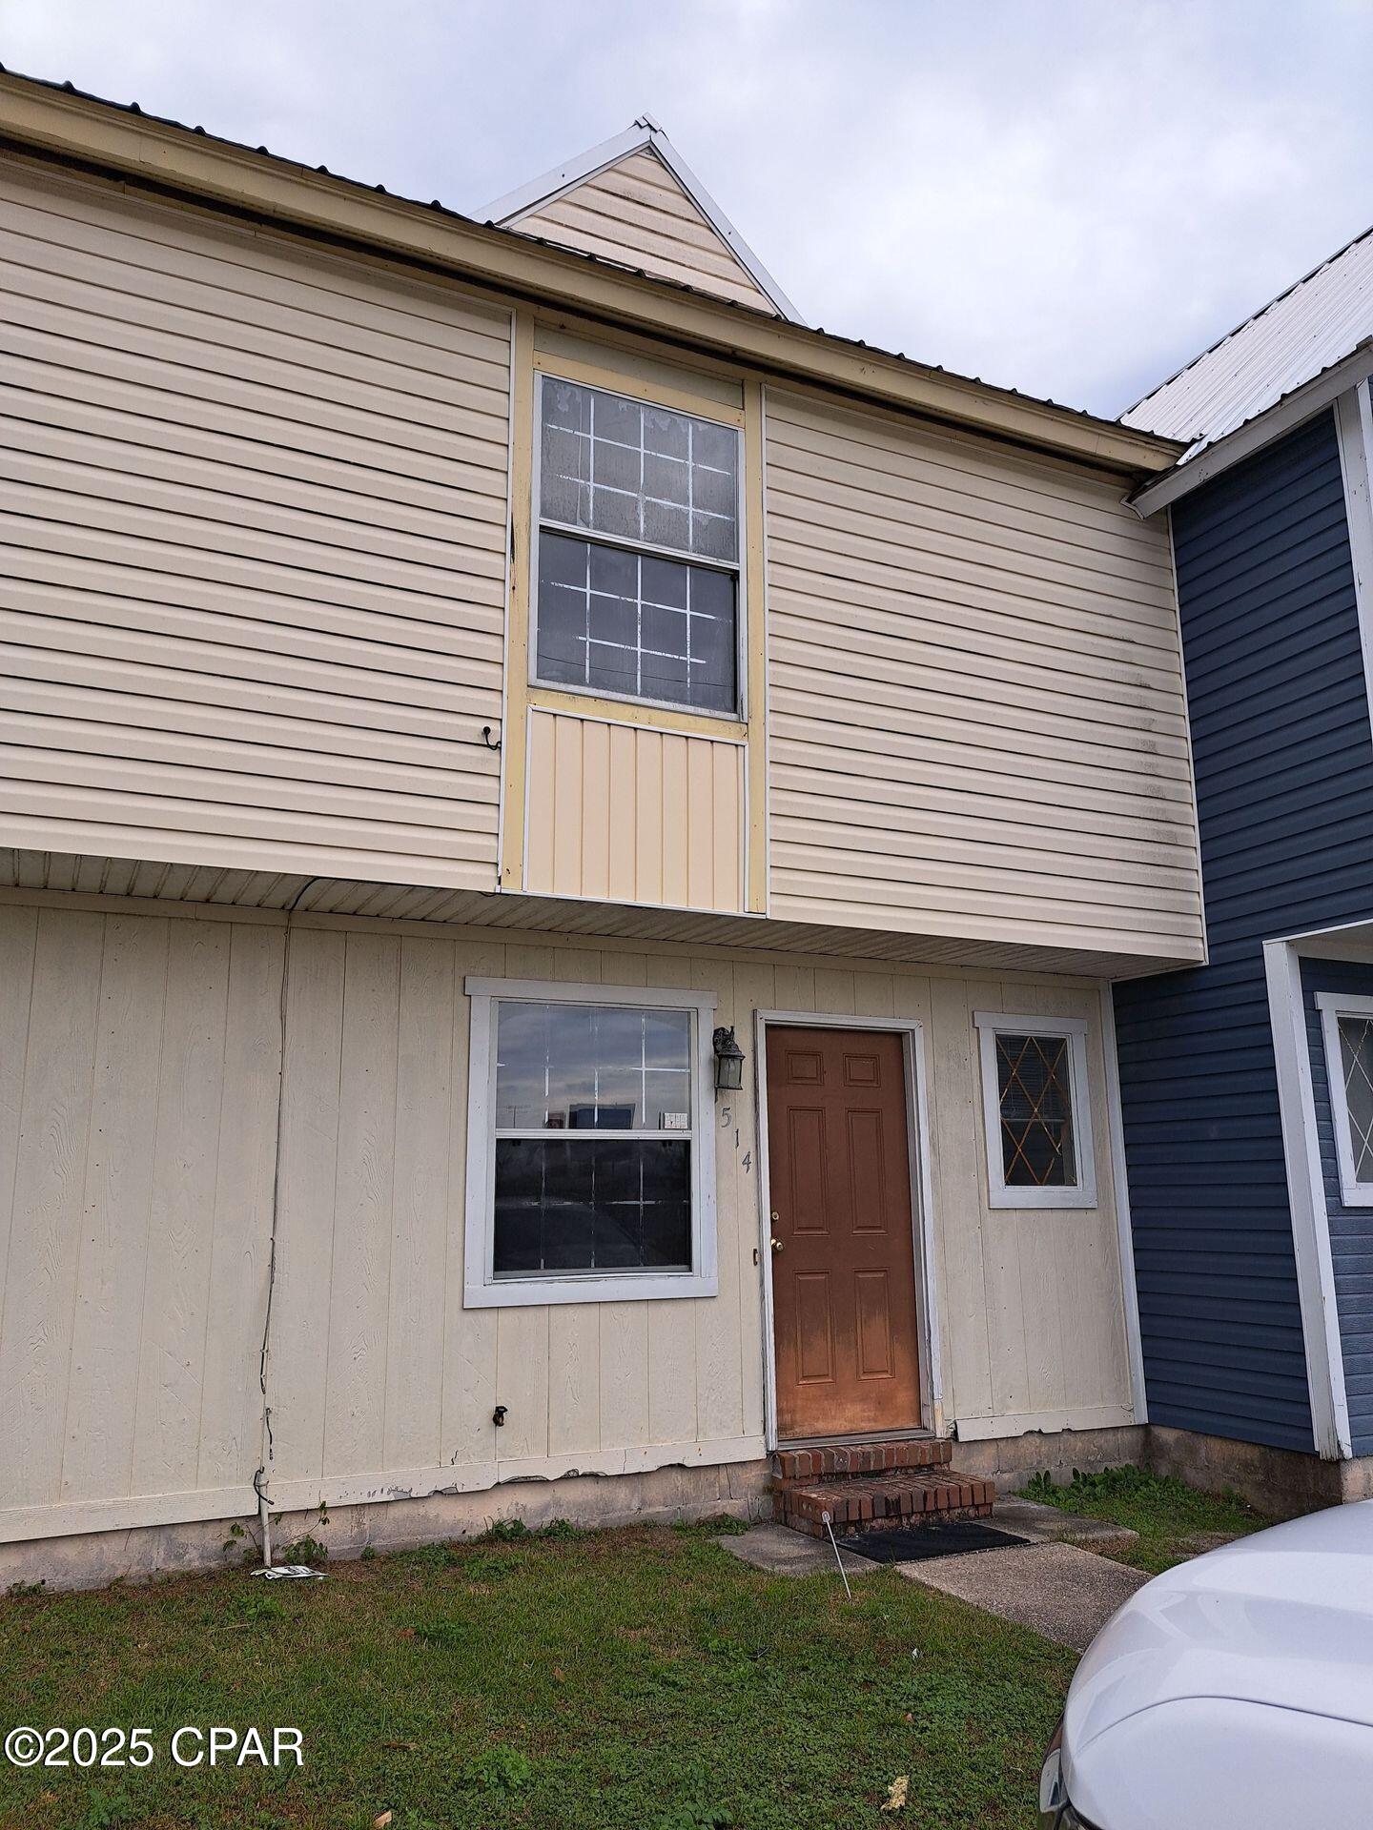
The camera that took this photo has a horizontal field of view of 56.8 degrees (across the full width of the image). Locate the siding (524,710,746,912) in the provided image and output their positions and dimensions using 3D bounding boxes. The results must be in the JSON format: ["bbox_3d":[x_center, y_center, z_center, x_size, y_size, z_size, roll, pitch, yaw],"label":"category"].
[{"bbox_3d":[-0.206,-0.443,5.586,1.055,0.801,0.050,5,-13,-25],"label":"siding"}]

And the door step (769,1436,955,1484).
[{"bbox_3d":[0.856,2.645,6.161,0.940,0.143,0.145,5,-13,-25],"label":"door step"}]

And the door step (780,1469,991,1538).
[{"bbox_3d":[0.937,2.764,5.982,0.935,0.163,0.436,5,-13,-25],"label":"door step"}]

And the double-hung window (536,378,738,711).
[{"bbox_3d":[-0.208,-1.678,5.853,1.071,1.521,0.080,5,-13,-25],"label":"double-hung window"}]

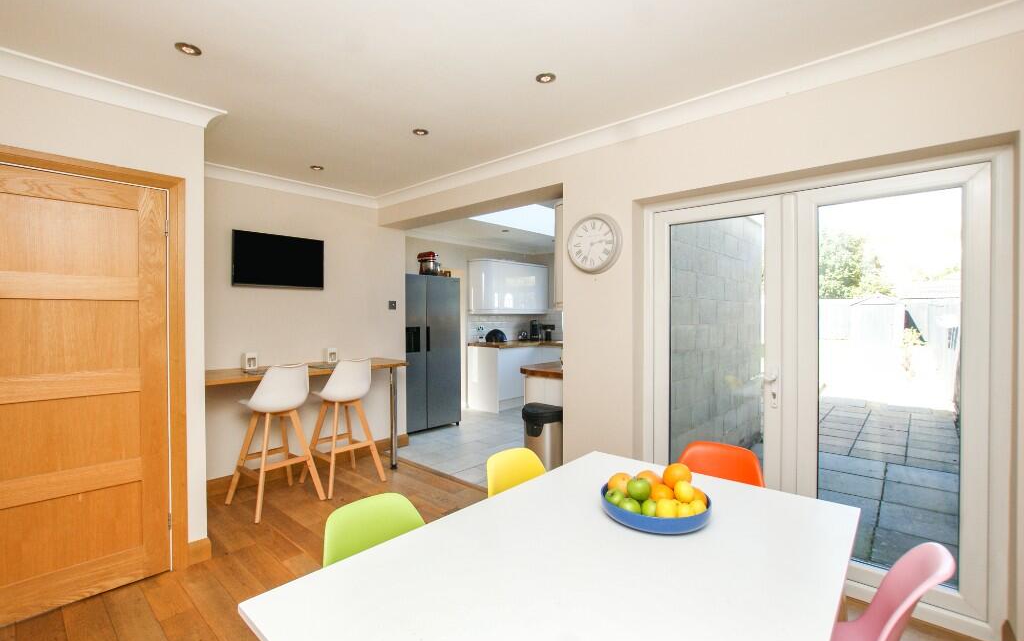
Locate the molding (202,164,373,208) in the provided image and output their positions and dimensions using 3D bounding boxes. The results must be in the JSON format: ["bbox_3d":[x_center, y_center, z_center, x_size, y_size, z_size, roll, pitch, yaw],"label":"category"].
[{"bbox_3d":[-1.819,-1.105,3.540,0.090,0.090,1.600,1,1,44],"label":"molding"}]

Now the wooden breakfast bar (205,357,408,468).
[{"bbox_3d":[-1.654,0.839,3.384,0.610,0.925,1.540,1,1,44],"label":"wooden breakfast bar"}]

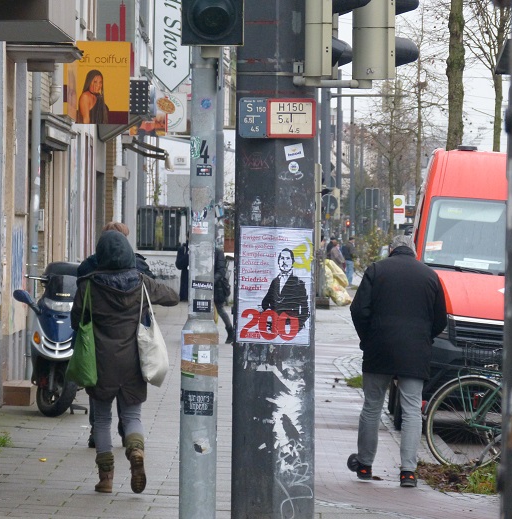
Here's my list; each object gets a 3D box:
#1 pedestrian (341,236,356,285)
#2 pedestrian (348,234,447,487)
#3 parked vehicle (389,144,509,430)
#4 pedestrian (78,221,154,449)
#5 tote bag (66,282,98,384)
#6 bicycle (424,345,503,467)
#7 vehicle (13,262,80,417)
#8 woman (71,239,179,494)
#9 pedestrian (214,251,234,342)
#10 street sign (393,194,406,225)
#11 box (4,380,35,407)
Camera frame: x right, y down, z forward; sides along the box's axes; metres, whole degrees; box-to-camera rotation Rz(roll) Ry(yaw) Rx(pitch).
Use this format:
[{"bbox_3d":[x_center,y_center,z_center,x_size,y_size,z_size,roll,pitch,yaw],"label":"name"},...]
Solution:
[{"bbox_3d":[3.290,0.061,197.000,0.400,1.720,0.480,0,0,-9],"label":"pedestrian"},{"bbox_3d":[0.966,0.676,37.800,0.640,1.700,0.550,0,0,-6],"label":"pedestrian"},{"bbox_3d":[2.380,0.290,51.900,2.040,2.620,6.600,4,0,1],"label":"parked vehicle"},{"bbox_3d":[-1.115,0.601,44.400,0.580,1.800,0.450,0,0,0],"label":"pedestrian"},{"bbox_3d":[-1.146,0.489,36.700,0.200,0.690,0.340,0,0,-6],"label":"tote bag"},{"bbox_3d":[2.090,0.994,41.000,1.760,1.040,0.580,2,0,0],"label":"bicycle"},{"bbox_3d":[-1.862,0.761,52.400,0.780,1.420,1.950,4,0,-1],"label":"vehicle"},{"bbox_3d":[-0.864,0.673,36.800,0.680,1.715,0.550,0,0,-4],"label":"woman"},{"bbox_3d":[-0.657,0.486,88.000,0.680,1.700,0.500,0,0,13],"label":"pedestrian"},{"bbox_3d":[5.559,-1.927,215.000,0.450,1.130,0.060,0,0,2],"label":"street sign"},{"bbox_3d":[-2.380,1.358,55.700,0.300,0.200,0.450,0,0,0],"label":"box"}]

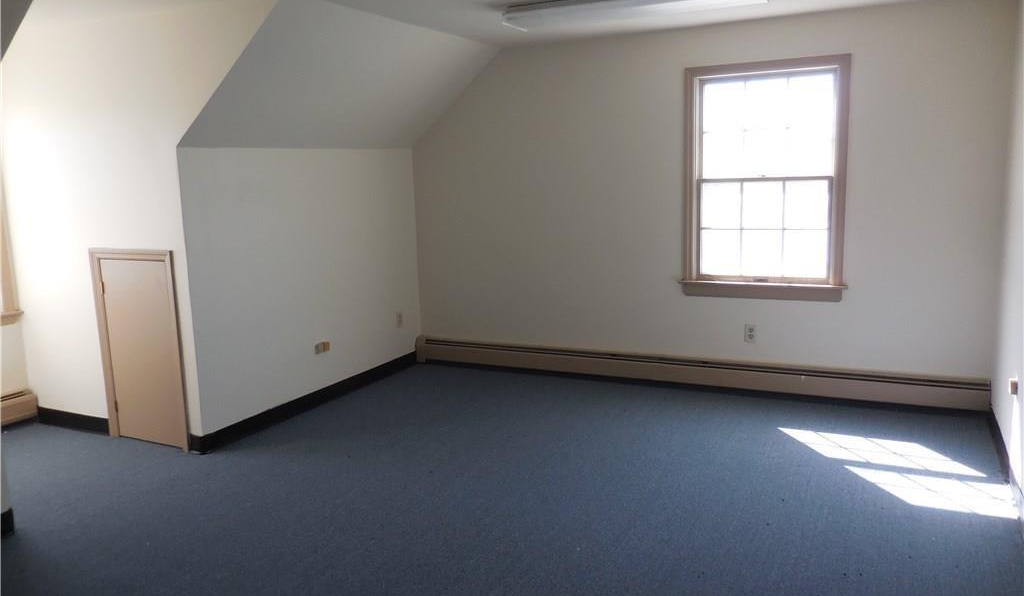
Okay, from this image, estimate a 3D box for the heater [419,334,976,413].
[{"bbox_3d":[1.006,0.474,5.002,3.794,0.205,0.065,2,11,24],"label":"heater"}]

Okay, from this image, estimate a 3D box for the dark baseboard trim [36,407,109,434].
[{"bbox_3d":[-2.664,0.740,4.476,0.678,0.100,0.020,3,11,27],"label":"dark baseboard trim"}]

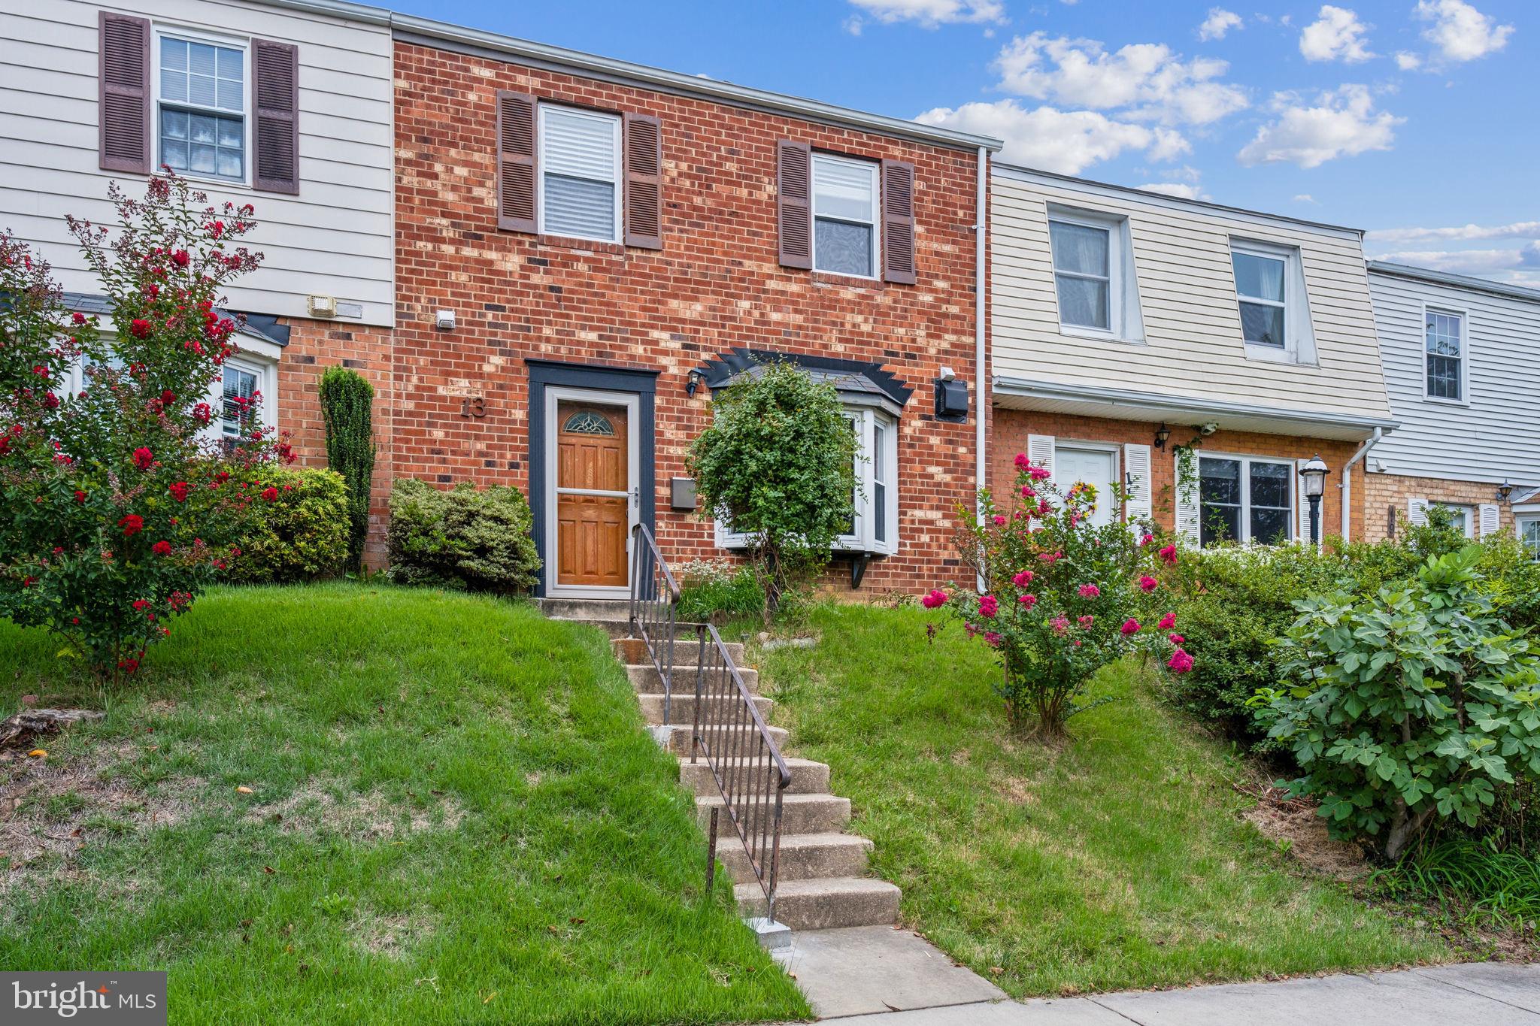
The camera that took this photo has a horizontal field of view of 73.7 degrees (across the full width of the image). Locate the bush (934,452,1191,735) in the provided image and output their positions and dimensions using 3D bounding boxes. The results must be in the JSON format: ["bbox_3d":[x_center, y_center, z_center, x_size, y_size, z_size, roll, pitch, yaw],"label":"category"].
[{"bbox_3d":[2.134,0.624,7.600,1.850,2.050,1.750,2,-4,-19],"label":"bush"}]

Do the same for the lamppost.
[{"bbox_3d":[5.185,0.435,9.730,0.290,2.000,0.290,2,-4,-19],"label":"lamppost"}]

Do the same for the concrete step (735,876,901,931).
[{"bbox_3d":[0.190,2.102,5.421,0.940,0.190,0.360,2,-4,-19],"label":"concrete step"}]

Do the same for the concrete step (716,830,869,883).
[{"bbox_3d":[0.081,1.951,5.745,0.940,0.190,0.360,2,-4,-19],"label":"concrete step"}]

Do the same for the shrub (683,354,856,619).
[{"bbox_3d":[0.016,-0.194,9.200,1.450,2.280,1.400,0,-4,0],"label":"shrub"}]

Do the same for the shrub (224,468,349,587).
[{"bbox_3d":[-4.041,0.120,8.500,1.100,1.000,1.000,2,-4,-19],"label":"shrub"}]

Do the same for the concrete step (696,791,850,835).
[{"bbox_3d":[-0.026,1.794,6.067,0.940,0.190,0.360,2,-4,-19],"label":"concrete step"}]

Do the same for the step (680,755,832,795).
[{"bbox_3d":[-0.178,1.690,6.519,0.940,0.190,0.660,2,-4,-19],"label":"step"}]

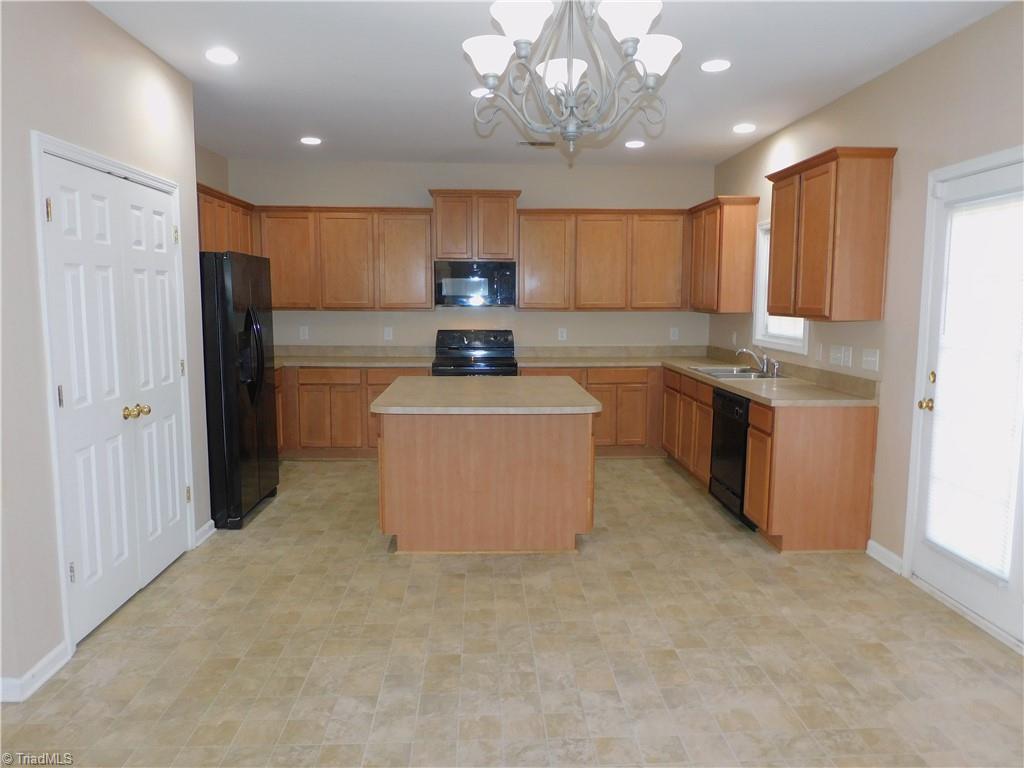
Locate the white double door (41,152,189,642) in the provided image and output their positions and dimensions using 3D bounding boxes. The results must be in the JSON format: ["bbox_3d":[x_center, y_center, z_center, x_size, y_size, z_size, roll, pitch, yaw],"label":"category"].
[{"bbox_3d":[-1.910,0.024,3.510,0.044,2.049,1.180,0,7,-2],"label":"white double door"}]

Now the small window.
[{"bbox_3d":[2.053,-0.763,5.365,0.088,1.003,1.003,0,7,-3],"label":"small window"}]

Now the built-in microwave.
[{"bbox_3d":[-0.344,-0.952,6.758,0.764,0.423,0.403,0,7,-3],"label":"built-in microwave"}]

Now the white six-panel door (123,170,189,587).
[{"bbox_3d":[-1.925,-0.019,3.816,0.044,2.030,0.627,0,7,-3],"label":"white six-panel door"}]

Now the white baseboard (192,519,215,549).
[{"bbox_3d":[-1.919,0.913,4.418,0.018,0.084,0.354,0,7,-2],"label":"white baseboard"}]

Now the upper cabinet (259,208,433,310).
[{"bbox_3d":[-1.529,-1.164,6.708,1.589,0.944,0.325,0,7,-2],"label":"upper cabinet"}]

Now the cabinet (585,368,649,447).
[{"bbox_3d":[0.958,0.191,6.860,0.593,0.779,0.624,0,7,-3],"label":"cabinet"}]

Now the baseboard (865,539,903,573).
[{"bbox_3d":[2.112,0.975,4.026,0.019,0.081,0.361,0,7,-3],"label":"baseboard"}]

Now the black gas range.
[{"bbox_3d":[-0.351,0.091,6.742,0.768,1.170,0.671,0,7,-3],"label":"black gas range"}]

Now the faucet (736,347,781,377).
[{"bbox_3d":[1.836,-0.158,5.332,0.263,0.204,0.221,0,7,-2],"label":"faucet"}]

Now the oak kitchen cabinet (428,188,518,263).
[{"bbox_3d":[-0.346,-1.482,6.713,0.816,0.637,0.366,0,7,-3],"label":"oak kitchen cabinet"}]

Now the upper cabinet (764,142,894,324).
[{"bbox_3d":[1.925,-0.875,4.366,0.350,0.947,0.892,0,7,-3],"label":"upper cabinet"}]

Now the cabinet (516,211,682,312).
[{"bbox_3d":[0.860,-1.169,6.812,1.652,0.948,0.325,0,7,-2],"label":"cabinet"}]

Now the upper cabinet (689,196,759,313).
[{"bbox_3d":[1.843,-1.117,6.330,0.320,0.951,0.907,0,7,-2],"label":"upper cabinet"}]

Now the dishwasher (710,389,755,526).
[{"bbox_3d":[1.750,0.485,4.825,0.597,0.866,0.605,0,7,-2],"label":"dishwasher"}]

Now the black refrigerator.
[{"bbox_3d":[-2.144,0.007,4.910,0.789,1.766,0.870,0,7,-2],"label":"black refrigerator"}]

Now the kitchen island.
[{"bbox_3d":[-0.168,0.481,4.621,1.291,0.907,1.534,0,7,-2],"label":"kitchen island"}]

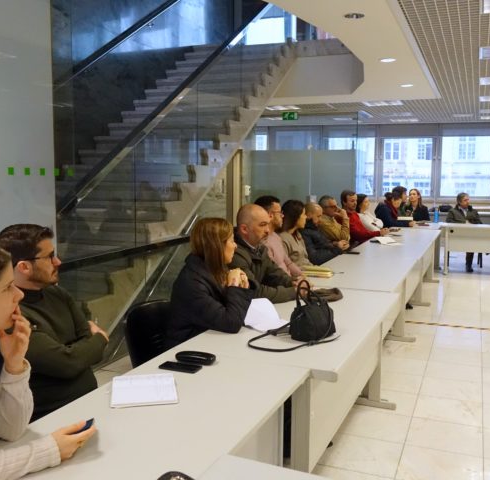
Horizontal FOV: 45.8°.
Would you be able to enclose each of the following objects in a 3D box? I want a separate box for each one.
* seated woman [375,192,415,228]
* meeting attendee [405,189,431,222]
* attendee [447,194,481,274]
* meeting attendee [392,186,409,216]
[{"bbox_3d":[2.089,-0.071,8.487,0.780,1.250,0.520,3,7,22],"label":"seated woman"},{"bbox_3d":[2.964,-0.238,10.123,0.480,1.270,0.740,4,7,30],"label":"meeting attendee"},{"bbox_3d":[3.558,-0.148,9.381,0.540,1.240,0.780,3,6,20],"label":"attendee"},{"bbox_3d":[2.528,-0.230,9.791,0.740,1.320,0.500,1,6,10],"label":"meeting attendee"}]

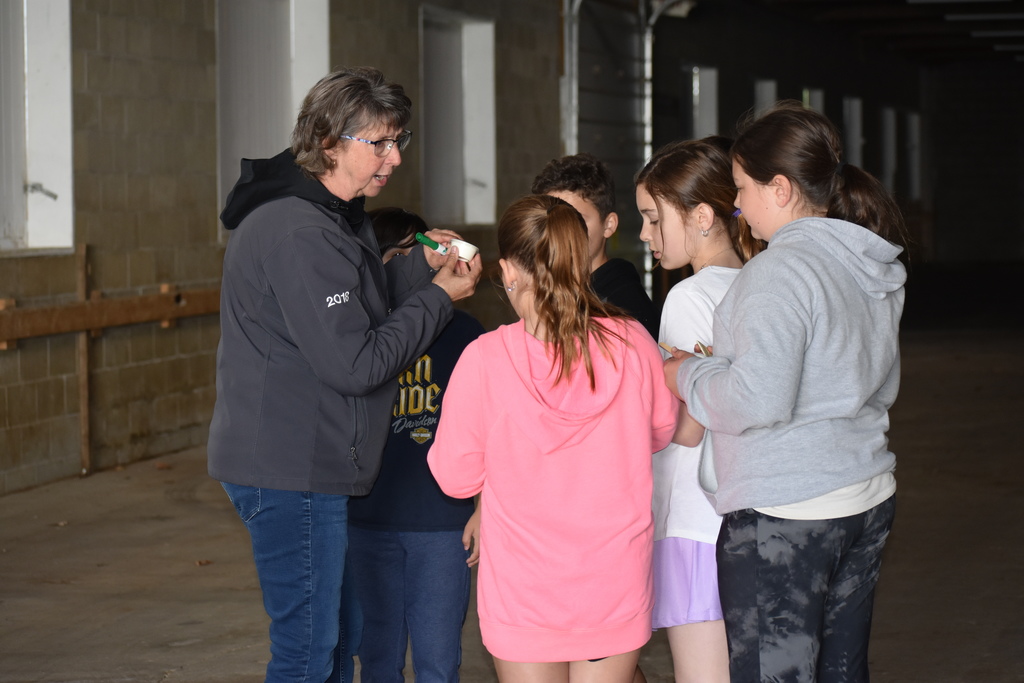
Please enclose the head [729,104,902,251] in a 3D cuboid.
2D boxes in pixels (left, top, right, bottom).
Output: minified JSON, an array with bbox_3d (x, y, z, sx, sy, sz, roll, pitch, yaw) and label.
[{"bbox_3d":[0.527,-0.287,5.870,0.280,0.245,0.185,-5,1,22],"label":"head"}]

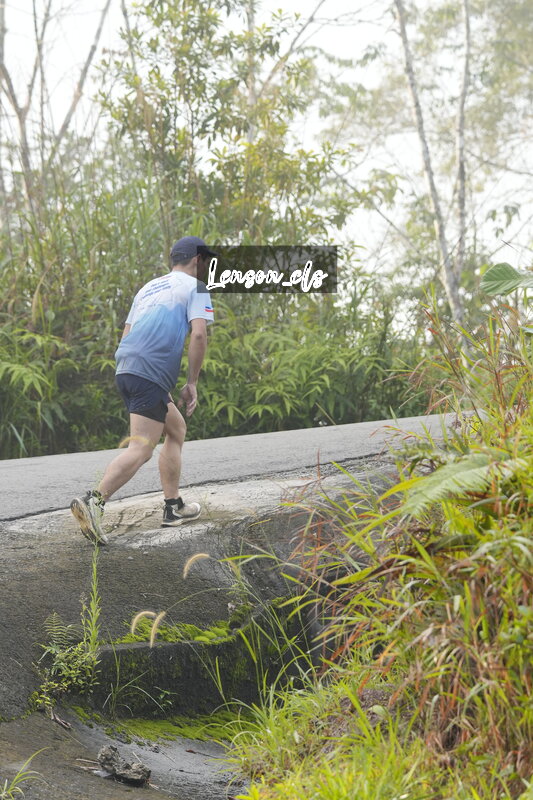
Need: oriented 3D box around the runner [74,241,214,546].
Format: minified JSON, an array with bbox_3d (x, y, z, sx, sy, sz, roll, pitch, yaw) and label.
[{"bbox_3d":[-0.627,-0.053,22.000,1.000,1.550,0.570,-2,3,-45],"label":"runner"}]

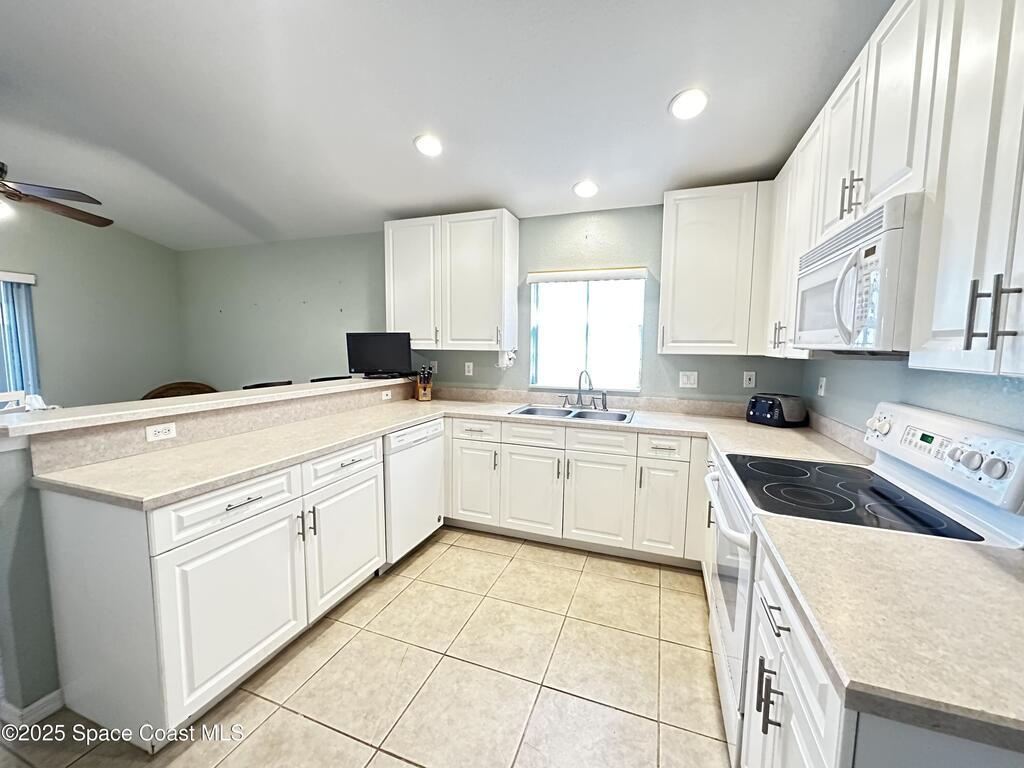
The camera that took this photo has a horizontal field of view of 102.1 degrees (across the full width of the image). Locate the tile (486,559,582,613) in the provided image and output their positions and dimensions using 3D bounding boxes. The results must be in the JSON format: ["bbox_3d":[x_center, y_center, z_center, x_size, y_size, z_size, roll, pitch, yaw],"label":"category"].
[{"bbox_3d":[0.148,1.189,2.451,0.457,0.010,0.457,3,6,20],"label":"tile"}]

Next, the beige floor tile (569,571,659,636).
[{"bbox_3d":[0.580,1.210,2.293,0.457,0.010,0.457,3,6,20],"label":"beige floor tile"}]

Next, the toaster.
[{"bbox_3d":[1.769,0.178,2.735,0.240,0.185,0.250,-2,6,-30],"label":"toaster"}]

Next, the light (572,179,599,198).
[{"bbox_3d":[0.504,-1.337,2.838,0.170,0.030,0.170,3,-6,20],"label":"light"}]

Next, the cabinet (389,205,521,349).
[{"bbox_3d":[-0.505,-0.812,3.449,1.065,1.050,0.330,3,6,20],"label":"cabinet"}]

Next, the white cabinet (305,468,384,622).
[{"bbox_3d":[-1.111,0.781,2.265,0.560,0.640,0.580,3,6,20],"label":"white cabinet"}]

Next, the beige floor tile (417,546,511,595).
[{"bbox_3d":[-0.284,1.168,2.609,0.457,0.010,0.457,3,6,20],"label":"beige floor tile"}]

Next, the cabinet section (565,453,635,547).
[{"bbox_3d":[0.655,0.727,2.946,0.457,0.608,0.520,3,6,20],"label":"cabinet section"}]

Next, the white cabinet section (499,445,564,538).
[{"bbox_3d":[0.224,0.707,3.102,0.455,0.611,0.520,3,6,20],"label":"white cabinet section"}]

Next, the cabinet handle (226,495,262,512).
[{"bbox_3d":[-1.026,0.454,1.580,0.036,0.014,0.140,3,6,20],"label":"cabinet handle"}]

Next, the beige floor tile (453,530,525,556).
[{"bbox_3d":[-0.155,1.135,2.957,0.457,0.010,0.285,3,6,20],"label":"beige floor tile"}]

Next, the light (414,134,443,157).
[{"bbox_3d":[-0.508,-1.452,2.521,0.170,0.030,0.170,5,-5,0],"label":"light"}]

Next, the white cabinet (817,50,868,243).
[{"bbox_3d":[1.384,-0.851,1.511,0.320,0.565,0.395,3,6,20],"label":"white cabinet"}]

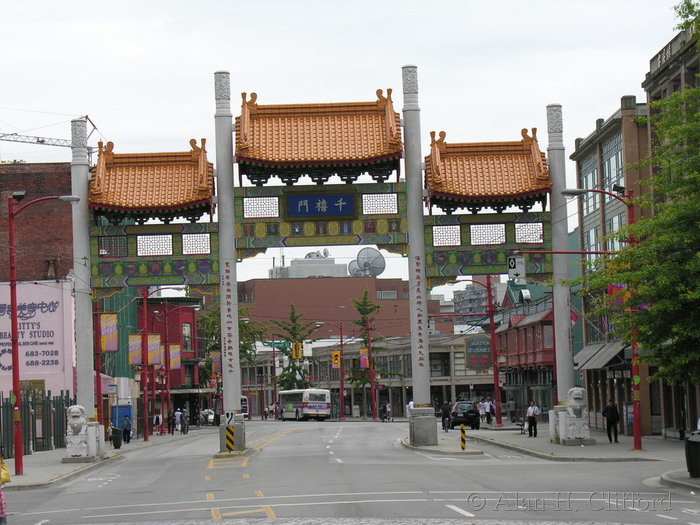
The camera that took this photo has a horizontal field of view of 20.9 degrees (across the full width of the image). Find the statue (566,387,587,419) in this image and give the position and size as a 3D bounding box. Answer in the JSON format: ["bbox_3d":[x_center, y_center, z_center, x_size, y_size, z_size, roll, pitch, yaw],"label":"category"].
[{"bbox_3d":[8.873,5.474,74.300,0.820,1.230,1.050,-2,-4,0],"label":"statue"}]

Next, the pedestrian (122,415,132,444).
[{"bbox_3d":[-12.450,9.329,106.052,0.580,1.600,0.400,-2,-4,9],"label":"pedestrian"}]

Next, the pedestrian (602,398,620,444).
[{"bbox_3d":[10.357,6.273,75.000,0.620,1.700,0.400,-2,-4,0],"label":"pedestrian"}]

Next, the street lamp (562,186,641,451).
[{"bbox_3d":[8.793,2.024,66.297,2.650,9.100,0.450,-2,-4,0],"label":"street lamp"}]

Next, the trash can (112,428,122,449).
[{"bbox_3d":[-11.490,8.689,93.833,0.520,1.020,0.520,-2,-4,0],"label":"trash can"}]

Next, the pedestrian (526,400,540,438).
[{"bbox_3d":[8.327,7.128,86.500,0.620,1.670,0.400,-2,-4,0],"label":"pedestrian"}]

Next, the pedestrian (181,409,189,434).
[{"bbox_3d":[-11.039,10.633,126.755,0.550,1.680,0.380,0,-4,-20],"label":"pedestrian"}]

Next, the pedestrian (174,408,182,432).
[{"bbox_3d":[-12.794,11.713,141.555,0.520,1.680,0.380,-2,-4,0],"label":"pedestrian"}]

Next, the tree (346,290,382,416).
[{"bbox_3d":[1.614,9.027,186.000,4.000,12.570,4.000,-2,-4,0],"label":"tree"}]

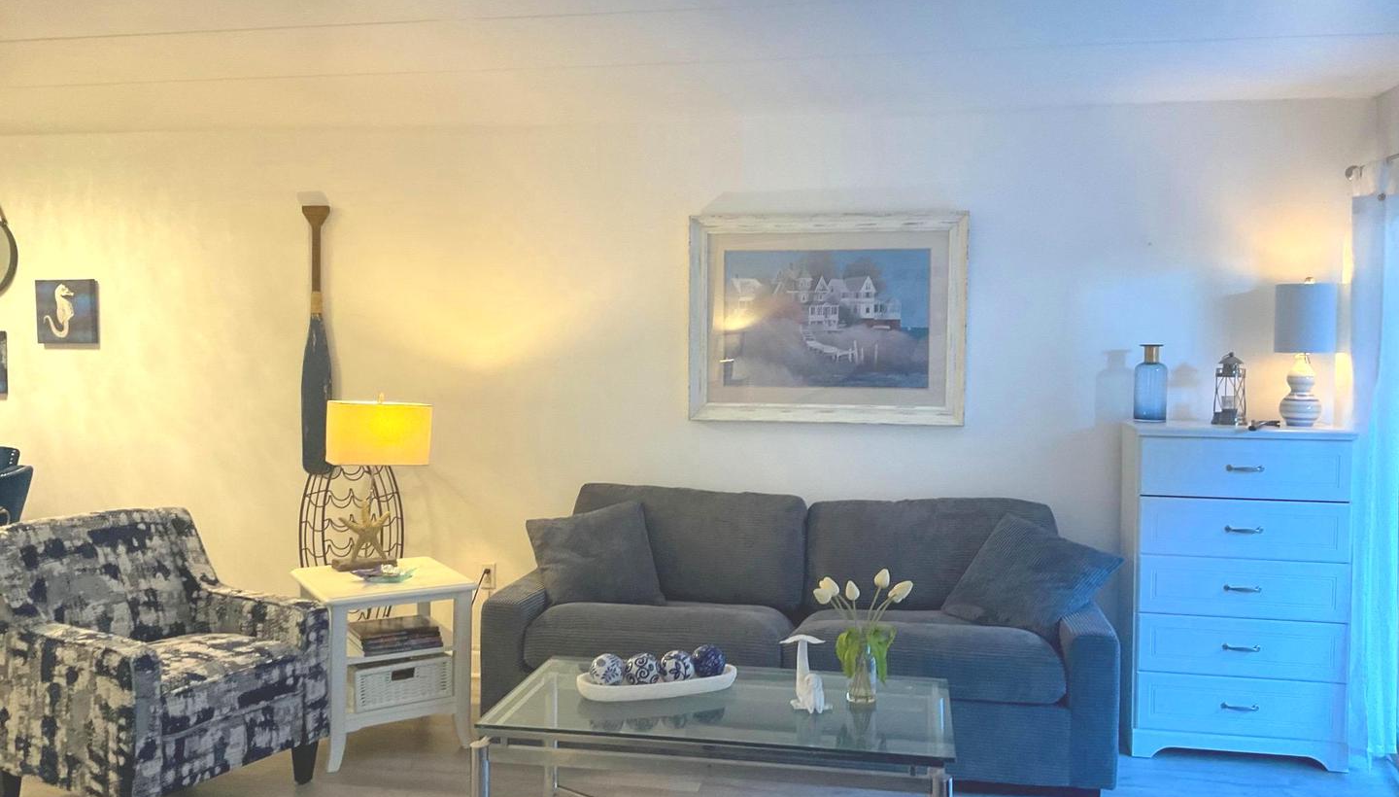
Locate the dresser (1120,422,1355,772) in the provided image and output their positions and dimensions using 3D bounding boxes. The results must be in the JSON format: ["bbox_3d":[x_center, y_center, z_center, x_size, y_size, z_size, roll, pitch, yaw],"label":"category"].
[{"bbox_3d":[1.970,0.704,4.369,0.729,1.197,0.414,1,2,10],"label":"dresser"}]

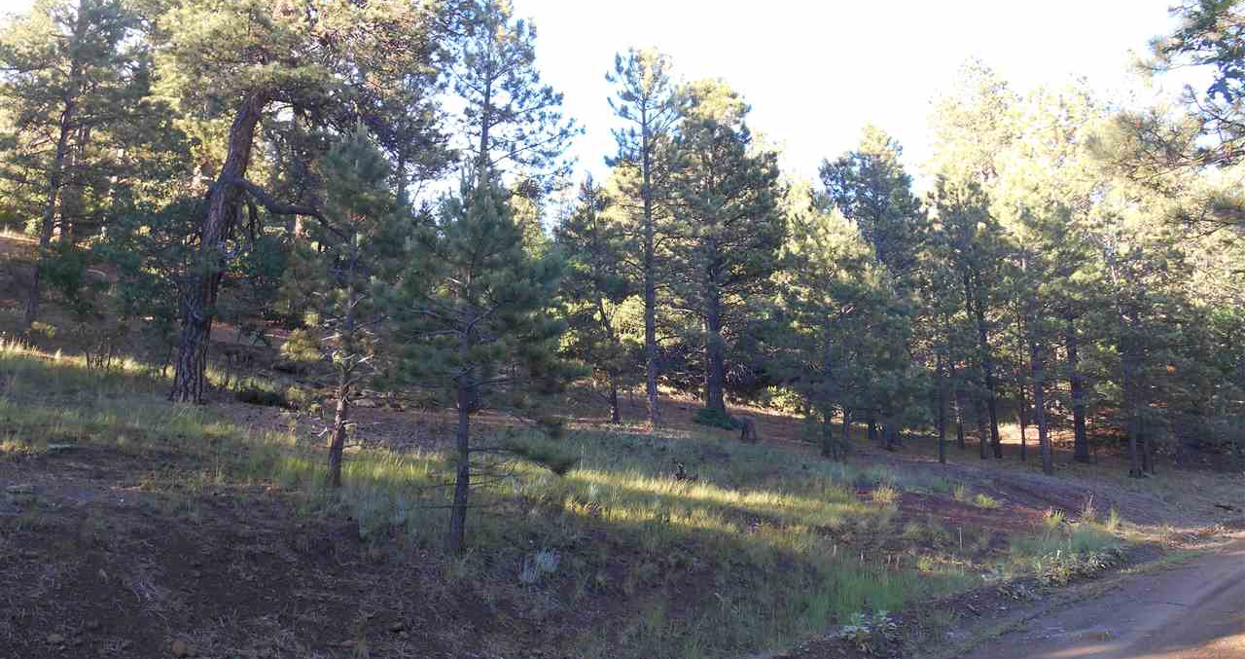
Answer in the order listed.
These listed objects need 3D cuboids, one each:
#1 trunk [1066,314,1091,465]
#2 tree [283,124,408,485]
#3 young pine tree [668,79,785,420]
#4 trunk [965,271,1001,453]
[{"bbox_3d":[15.053,1.963,30.878,0.482,4.830,0.482,0,-9,0],"label":"trunk"},{"bbox_3d":[-4.595,-0.411,15.468,1.996,5.984,1.996,0,-9,0],"label":"tree"},{"bbox_3d":[3.196,-2.615,28.843,3.482,10.781,3.482,0,-9,0],"label":"young pine tree"},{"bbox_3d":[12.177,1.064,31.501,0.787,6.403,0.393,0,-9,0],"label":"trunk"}]

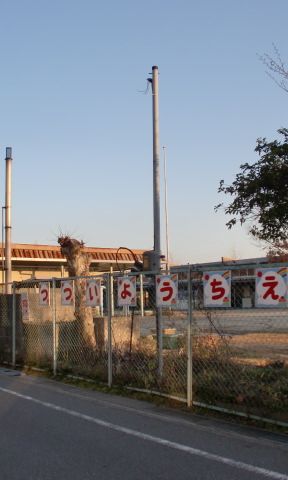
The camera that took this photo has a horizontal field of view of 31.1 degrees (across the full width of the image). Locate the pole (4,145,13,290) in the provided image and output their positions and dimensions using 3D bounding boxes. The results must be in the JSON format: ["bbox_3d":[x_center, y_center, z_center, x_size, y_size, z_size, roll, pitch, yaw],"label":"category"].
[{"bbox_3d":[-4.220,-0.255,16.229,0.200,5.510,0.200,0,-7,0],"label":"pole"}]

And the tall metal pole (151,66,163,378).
[{"bbox_3d":[0.251,-0.430,9.748,0.130,5.930,0.130,0,-7,0],"label":"tall metal pole"}]

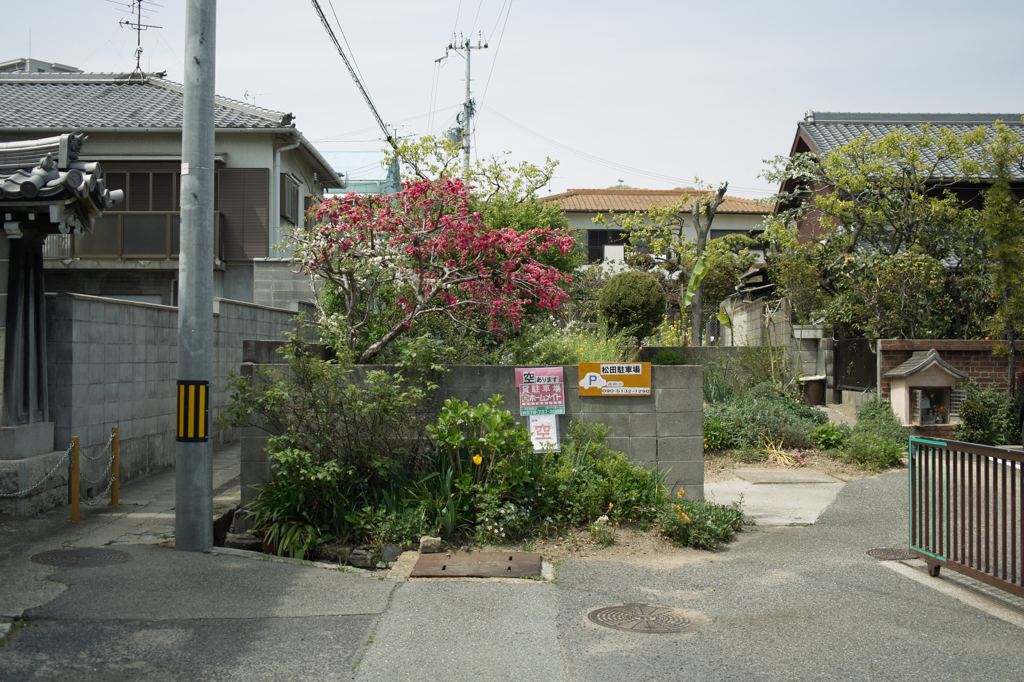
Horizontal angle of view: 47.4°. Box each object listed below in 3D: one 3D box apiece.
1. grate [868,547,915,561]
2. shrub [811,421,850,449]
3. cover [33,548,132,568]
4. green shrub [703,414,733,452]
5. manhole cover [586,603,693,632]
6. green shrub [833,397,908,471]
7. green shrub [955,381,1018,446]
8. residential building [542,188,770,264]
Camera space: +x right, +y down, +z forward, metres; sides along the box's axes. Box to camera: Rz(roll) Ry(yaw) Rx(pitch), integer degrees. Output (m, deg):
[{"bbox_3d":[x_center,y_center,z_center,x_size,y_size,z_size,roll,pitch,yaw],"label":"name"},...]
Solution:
[{"bbox_3d":[2.895,1.629,8.800,0.440,0.040,0.440,-1,1,0],"label":"grate"},{"bbox_3d":[3.809,1.139,13.900,0.450,0.360,0.450,0,-1,0],"label":"shrub"},{"bbox_3d":[-2.971,1.520,8.050,0.650,0.040,0.650,3,0,0],"label":"cover"},{"bbox_3d":[2.310,1.055,13.300,0.450,0.450,0.450,0,-1,0],"label":"green shrub"},{"bbox_3d":[0.787,1.689,7.000,0.650,0.040,0.650,2,1,0],"label":"manhole cover"},{"bbox_3d":[4.040,1.040,13.150,0.780,0.780,0.820,0,-1,0],"label":"green shrub"},{"bbox_3d":[5.520,0.850,13.600,0.660,0.740,0.660,0,-1,0],"label":"green shrub"},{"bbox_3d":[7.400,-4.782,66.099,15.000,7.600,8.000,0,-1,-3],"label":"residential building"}]

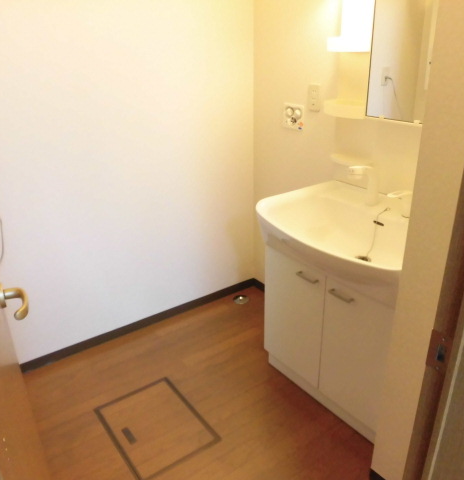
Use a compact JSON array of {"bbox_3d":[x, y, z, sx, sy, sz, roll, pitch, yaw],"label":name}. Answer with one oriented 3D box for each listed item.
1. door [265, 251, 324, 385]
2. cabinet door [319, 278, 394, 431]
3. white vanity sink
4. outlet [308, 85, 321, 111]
[{"bbox_3d":[0.267,0.327,1.946,0.022,0.555,0.365,-17,28,-32],"label":"door"},{"bbox_3d":[0.480,0.439,1.674,0.022,0.555,0.365,-17,28,-32],"label":"cabinet door"},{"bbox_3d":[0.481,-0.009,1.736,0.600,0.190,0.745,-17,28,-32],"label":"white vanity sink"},{"bbox_3d":[0.396,-0.681,2.139,0.014,0.122,0.070,-17,28,-32],"label":"outlet"}]

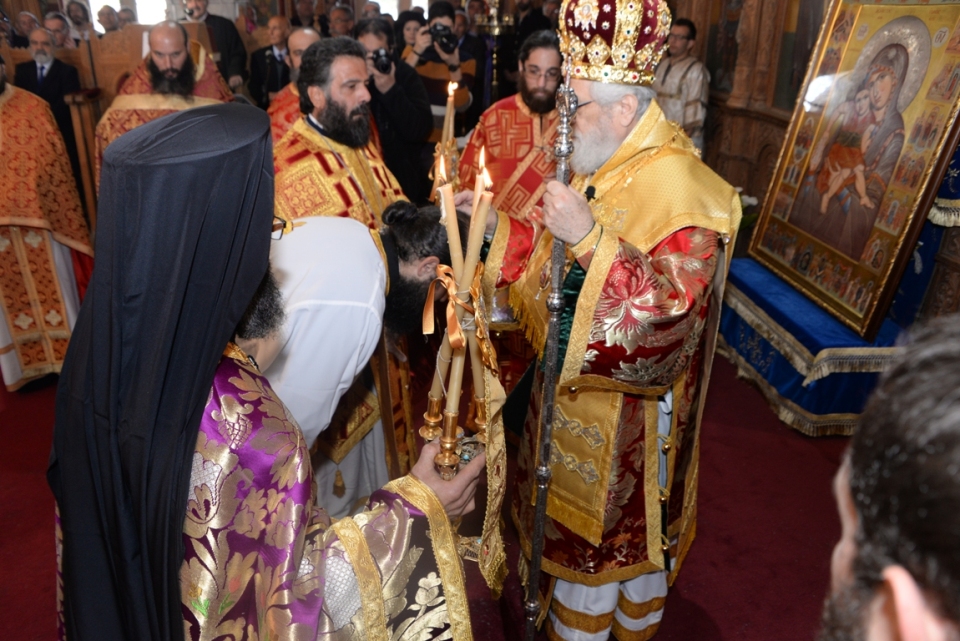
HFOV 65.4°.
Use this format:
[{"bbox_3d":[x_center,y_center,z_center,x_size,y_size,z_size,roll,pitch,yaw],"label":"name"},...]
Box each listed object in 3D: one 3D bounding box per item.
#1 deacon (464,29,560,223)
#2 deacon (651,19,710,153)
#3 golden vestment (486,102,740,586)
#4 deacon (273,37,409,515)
[{"bbox_3d":[0.200,-0.119,2.768,0.580,1.770,0.430,2,19,7],"label":"deacon"},{"bbox_3d":[1.490,-1.314,5.520,0.350,1.730,0.500,-16,25,-39],"label":"deacon"},{"bbox_3d":[0.305,0.092,1.910,0.560,1.220,0.620,-5,19,-15],"label":"golden vestment"},{"bbox_3d":[-0.430,0.057,2.310,0.430,1.730,0.600,9,21,25],"label":"deacon"}]

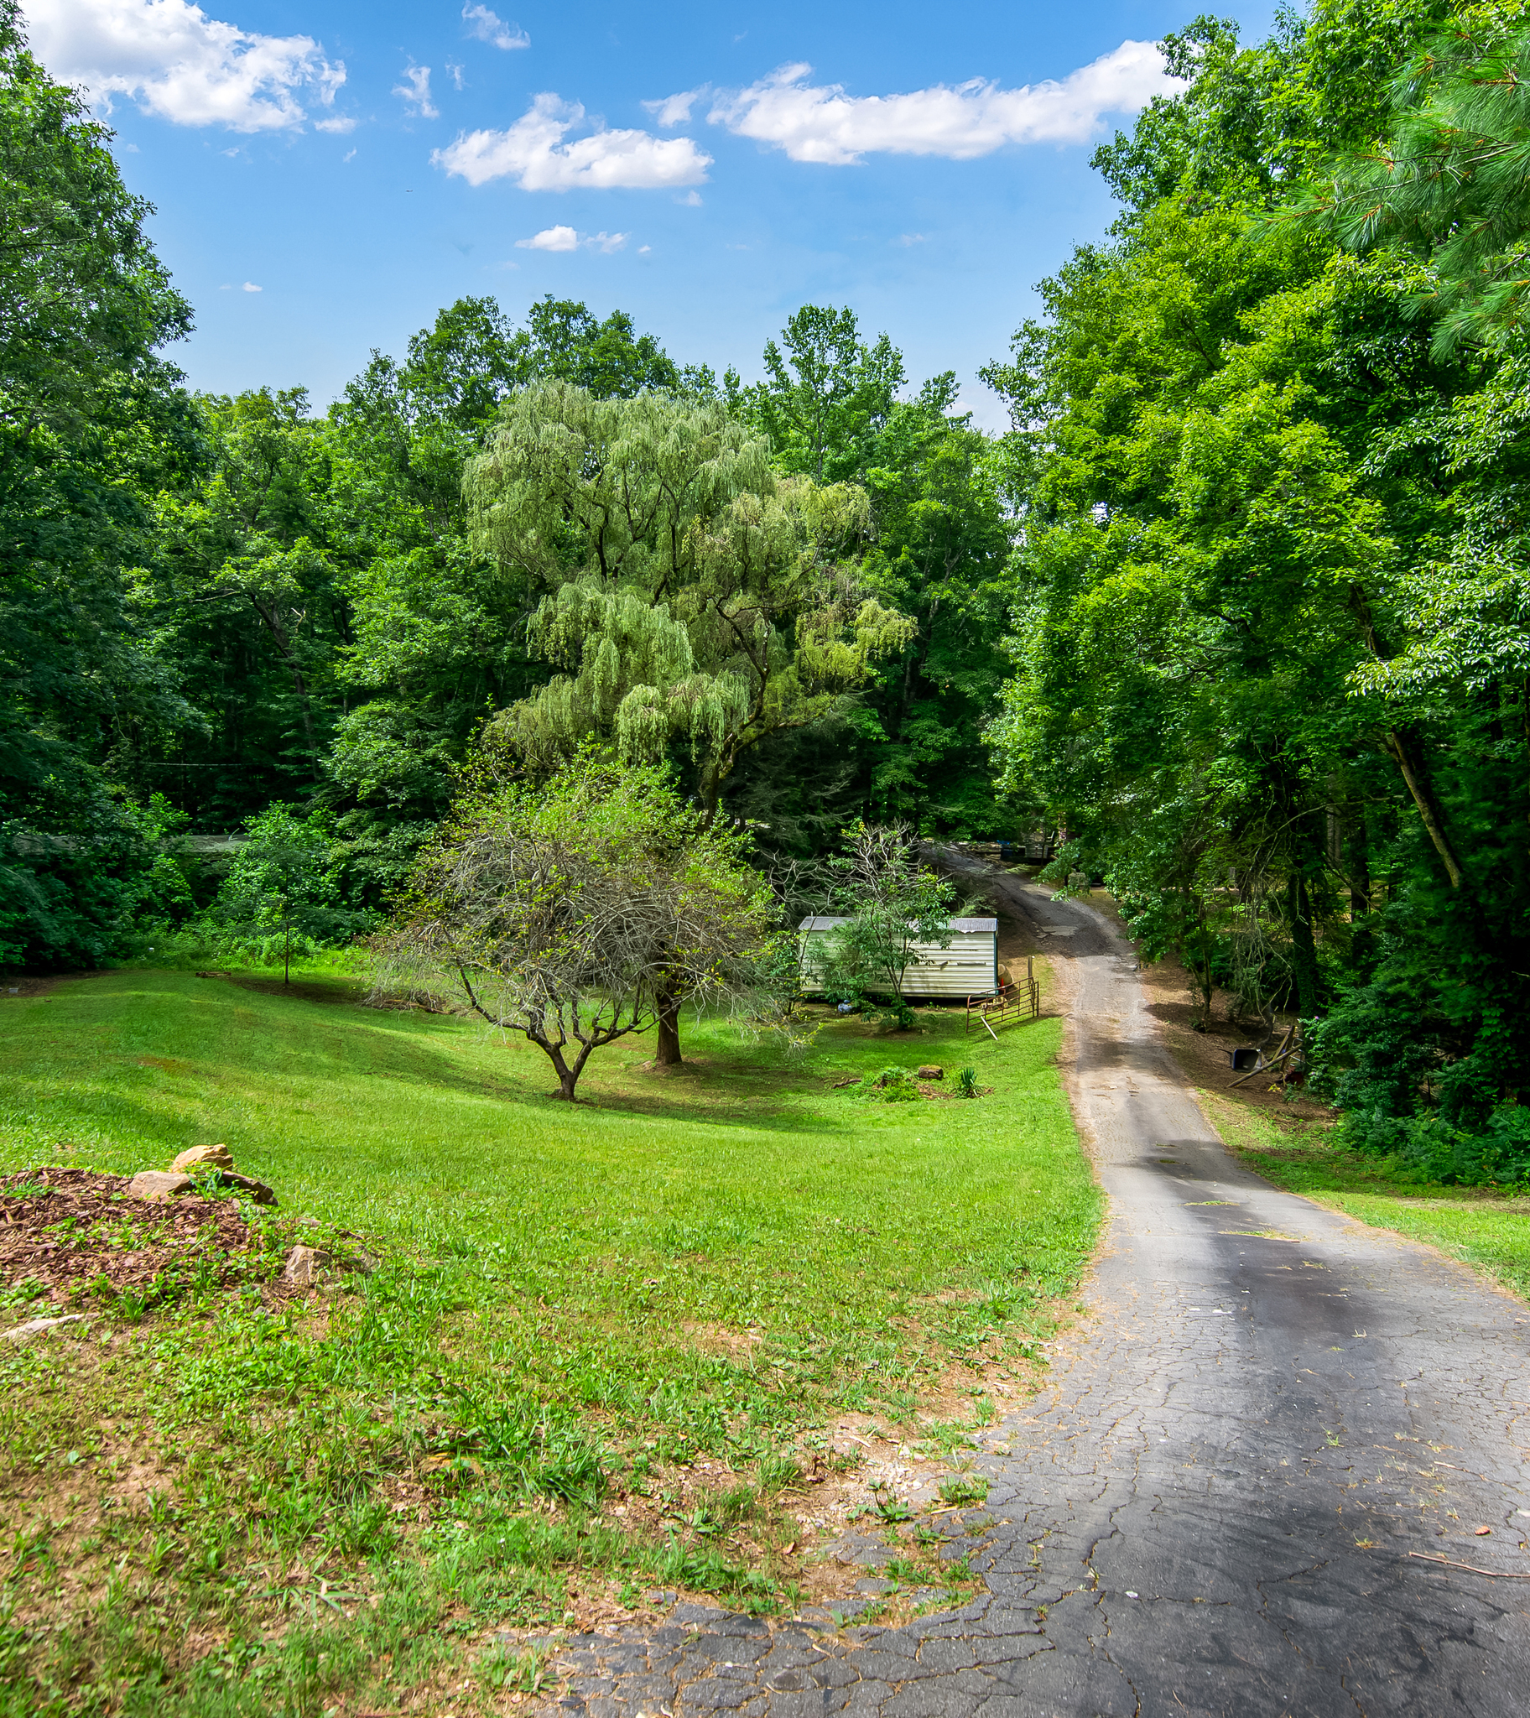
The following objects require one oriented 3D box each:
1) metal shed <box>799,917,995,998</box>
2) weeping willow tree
[{"bbox_3d":[4.650,3.300,39.000,6.700,2.550,3.000,0,0,10],"label":"metal shed"},{"bbox_3d":[-1.850,-3.200,28.500,11.000,16.300,10.500,0,0,0],"label":"weeping willow tree"}]

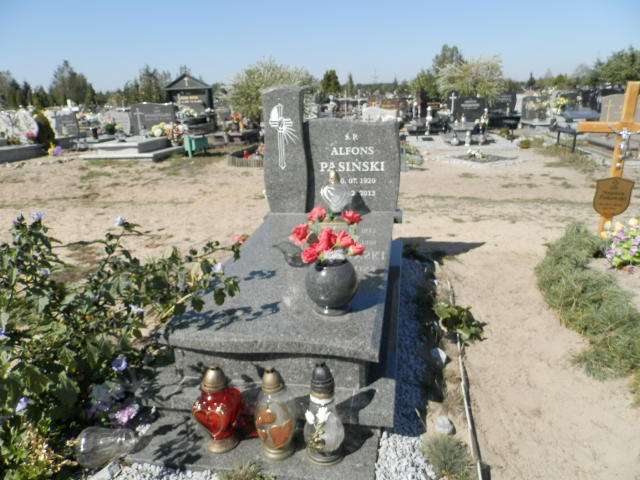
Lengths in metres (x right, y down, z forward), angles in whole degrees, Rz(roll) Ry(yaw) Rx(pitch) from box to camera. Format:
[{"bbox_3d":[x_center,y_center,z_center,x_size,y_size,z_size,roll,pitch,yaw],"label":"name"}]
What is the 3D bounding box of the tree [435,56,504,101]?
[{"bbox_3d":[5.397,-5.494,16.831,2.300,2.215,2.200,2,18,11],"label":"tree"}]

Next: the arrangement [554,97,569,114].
[{"bbox_3d":[7.054,-3.928,13.500,0.410,0.520,0.380,2,18,11],"label":"arrangement"}]

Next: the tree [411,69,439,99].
[{"bbox_3d":[7.301,-10.489,32.583,2.115,3.006,2.115,2,18,12],"label":"tree"}]

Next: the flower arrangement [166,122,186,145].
[{"bbox_3d":[-3.477,-2.569,11.200,0.430,0.560,0.420,2,18,11],"label":"flower arrangement"}]

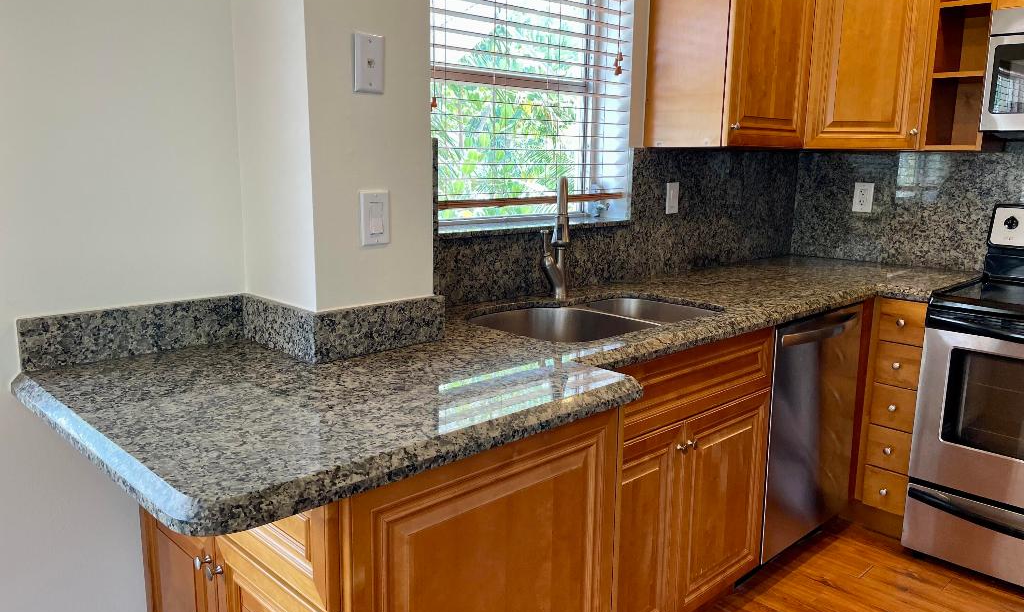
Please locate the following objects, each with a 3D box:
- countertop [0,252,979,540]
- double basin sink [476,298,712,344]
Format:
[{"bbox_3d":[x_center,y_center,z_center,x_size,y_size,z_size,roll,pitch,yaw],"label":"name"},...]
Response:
[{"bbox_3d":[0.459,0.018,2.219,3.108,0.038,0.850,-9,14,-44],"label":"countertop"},{"bbox_3d":[0.216,0.139,2.120,0.750,0.205,0.470,-9,14,-44],"label":"double basin sink"}]

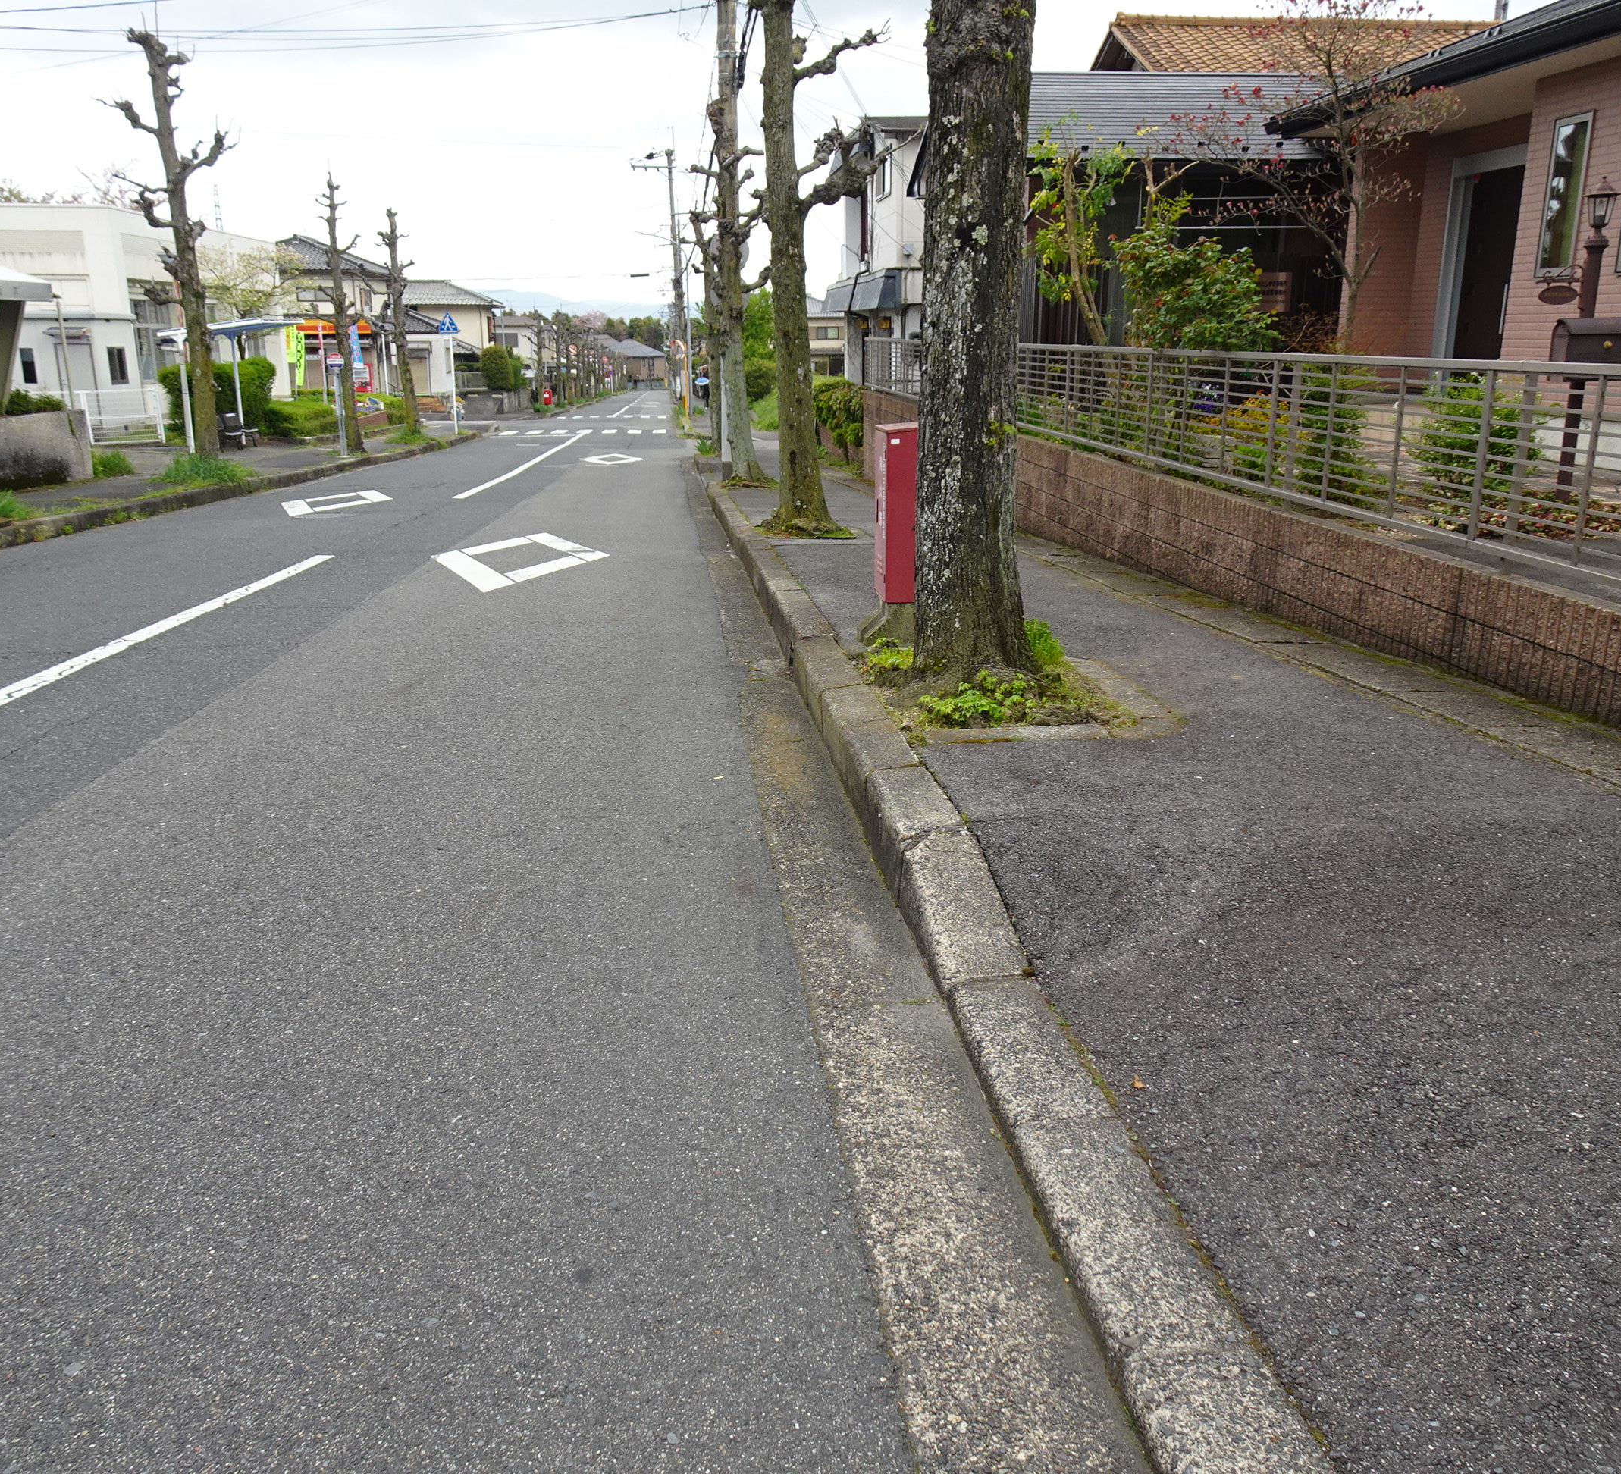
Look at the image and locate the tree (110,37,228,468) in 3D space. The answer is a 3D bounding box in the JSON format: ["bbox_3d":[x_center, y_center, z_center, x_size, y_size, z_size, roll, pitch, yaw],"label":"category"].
[{"bbox_3d":[-11.214,-8.563,24.451,2.000,7.510,1.900,-2,16,-6],"label":"tree"}]

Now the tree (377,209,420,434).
[{"bbox_3d":[-12.226,-12.426,41.257,1.300,6.720,1.200,-2,16,-6],"label":"tree"}]

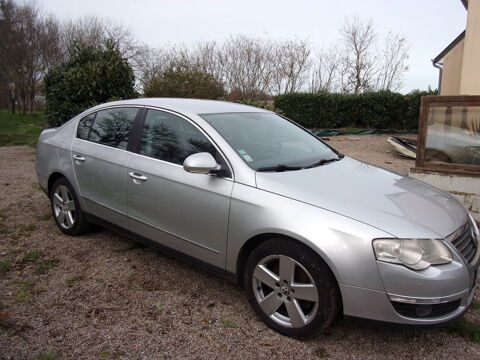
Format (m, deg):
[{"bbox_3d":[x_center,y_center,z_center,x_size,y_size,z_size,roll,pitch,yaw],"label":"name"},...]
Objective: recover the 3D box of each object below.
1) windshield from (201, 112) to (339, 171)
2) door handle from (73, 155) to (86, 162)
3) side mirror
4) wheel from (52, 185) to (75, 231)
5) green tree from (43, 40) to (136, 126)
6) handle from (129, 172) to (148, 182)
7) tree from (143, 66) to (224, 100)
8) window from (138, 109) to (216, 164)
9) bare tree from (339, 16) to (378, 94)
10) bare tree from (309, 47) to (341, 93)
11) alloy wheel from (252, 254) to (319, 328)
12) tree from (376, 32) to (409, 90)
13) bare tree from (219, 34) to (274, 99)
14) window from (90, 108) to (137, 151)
[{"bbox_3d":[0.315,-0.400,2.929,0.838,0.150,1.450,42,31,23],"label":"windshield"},{"bbox_3d":[-1.564,-0.217,3.245,0.225,0.055,0.055,10,15,35],"label":"door handle"},{"bbox_3d":[-0.258,-0.114,2.229,0.140,0.150,0.220,10,14,35],"label":"side mirror"},{"bbox_3d":[-1.864,0.276,3.670,0.460,0.460,0.170,10,15,35],"label":"wheel"},{"bbox_3d":[-7.688,-4.878,17.000,4.470,4.360,4.240,-4,13,-24],"label":"green tree"},{"bbox_3d":[-0.833,-0.025,2.730,0.235,0.045,0.050,10,14,35],"label":"handle"},{"bbox_3d":[-3.700,-5.472,22.038,5.104,3.894,4.800,-1,13,-9],"label":"tree"},{"bbox_3d":[-0.492,-0.340,2.642,0.955,0.455,0.070,10,-8,35],"label":"window"},{"bbox_3d":[8.190,-7.637,23.000,2.570,7.110,2.570,5,12,20],"label":"bare tree"},{"bbox_3d":[6.002,-6.769,24.418,2.348,5.695,2.500,4,13,13],"label":"bare tree"},{"bbox_3d":[0.313,0.676,2.113,0.460,0.460,0.170,11,14,37],"label":"alloy wheel"},{"bbox_3d":[9.399,-6.191,21.259,2.044,6.028,2.300,6,13,22],"label":"tree"},{"bbox_3d":[0.469,-7.428,24.000,3.760,5.950,3.760,1,12,1],"label":"bare tree"},{"bbox_3d":[-1.198,-0.499,3.109,0.730,0.400,0.050,10,-13,35],"label":"window"}]

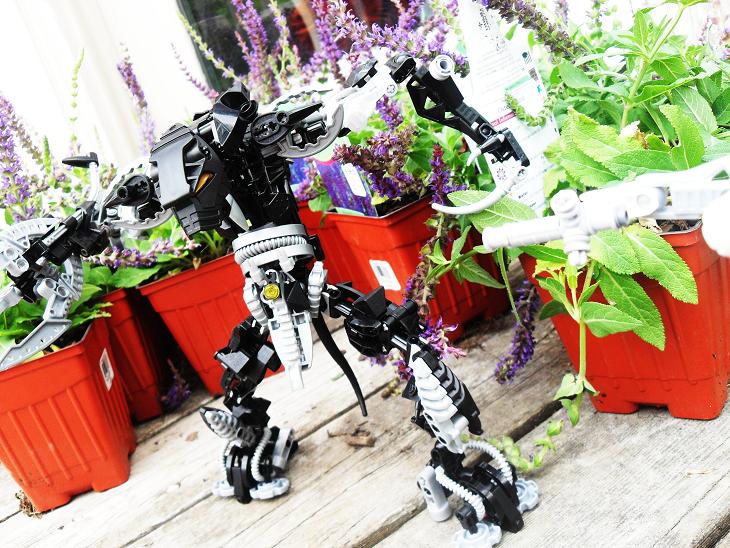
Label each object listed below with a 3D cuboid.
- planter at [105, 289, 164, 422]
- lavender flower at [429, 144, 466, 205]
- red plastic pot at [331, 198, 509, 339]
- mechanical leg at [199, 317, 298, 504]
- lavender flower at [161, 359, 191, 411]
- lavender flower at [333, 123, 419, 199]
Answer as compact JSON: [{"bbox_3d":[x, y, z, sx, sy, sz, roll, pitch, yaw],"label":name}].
[{"bbox_3d":[-0.255,0.080,0.697,0.106,0.124,0.106,-24,18,-15],"label":"planter"},{"bbox_3d":[0.065,-0.079,0.589,0.030,0.049,0.028,-5,18,-5],"label":"lavender flower"},{"bbox_3d":[0.056,-0.013,0.647,0.106,0.124,0.106,-27,19,-21],"label":"red plastic pot"},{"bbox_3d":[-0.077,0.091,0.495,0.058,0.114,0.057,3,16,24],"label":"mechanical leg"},{"bbox_3d":[-0.175,0.103,0.685,0.026,0.047,0.026,-19,18,0],"label":"lavender flower"},{"bbox_3d":[0.009,-0.092,0.599,0.073,0.056,0.055,-19,18,0],"label":"lavender flower"}]

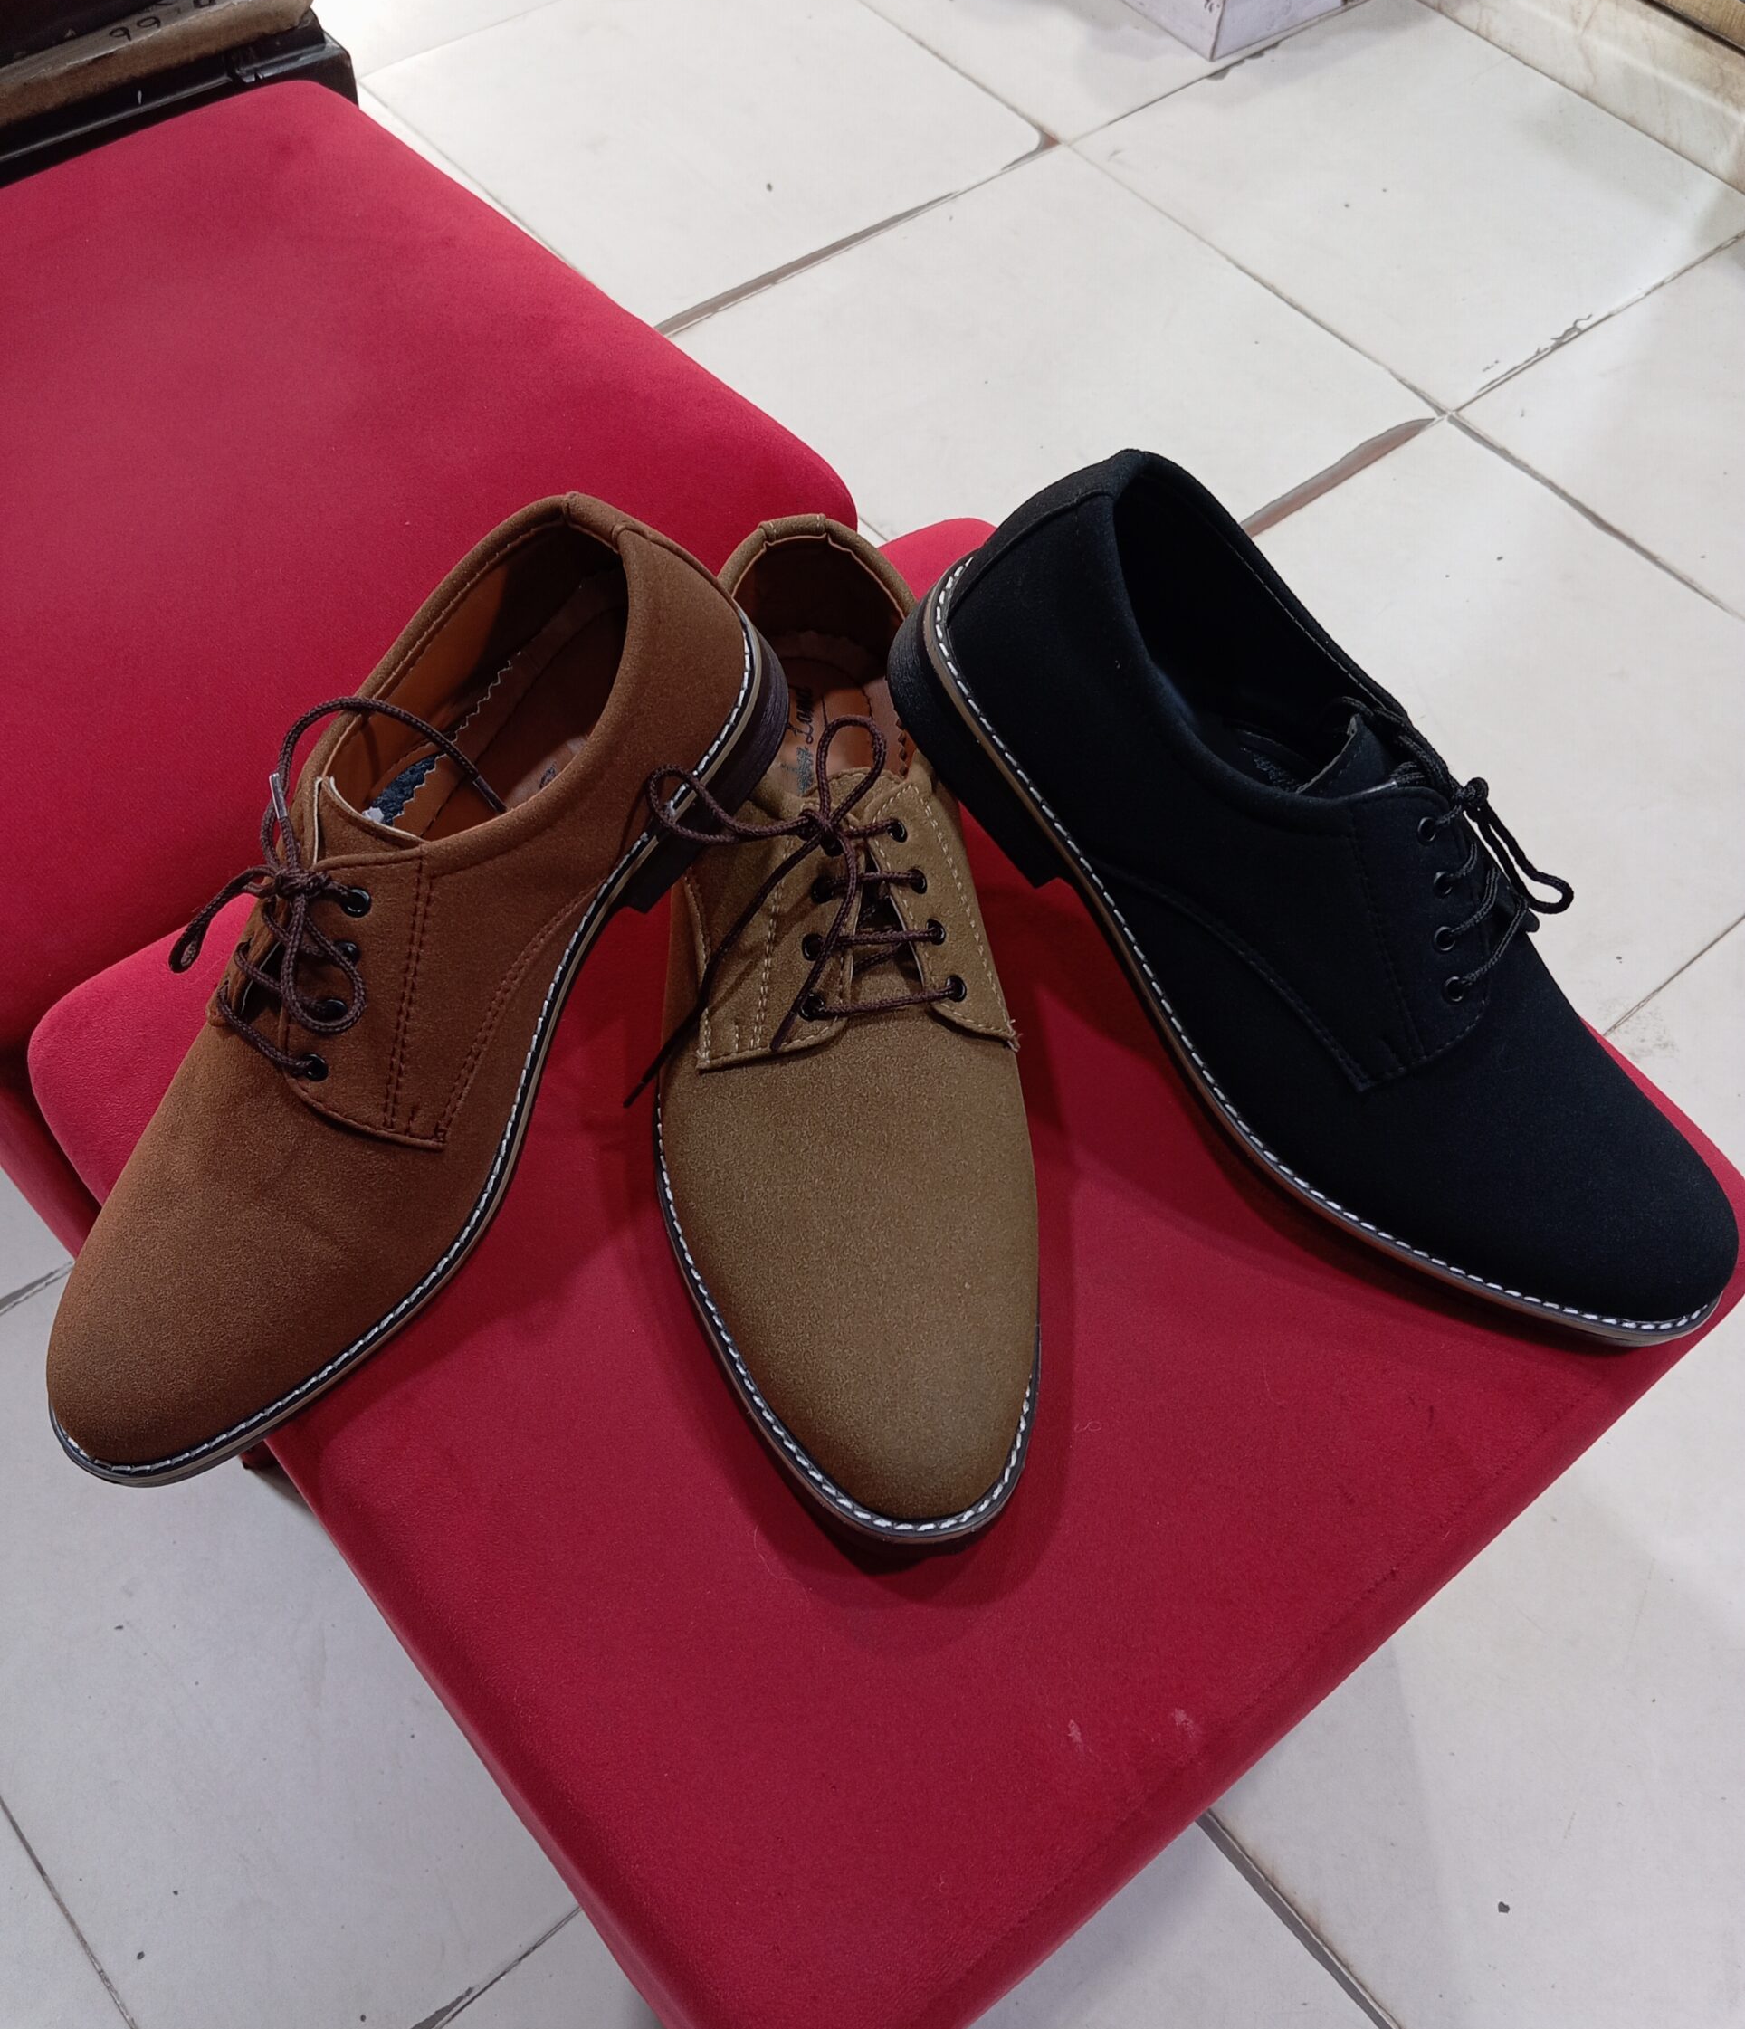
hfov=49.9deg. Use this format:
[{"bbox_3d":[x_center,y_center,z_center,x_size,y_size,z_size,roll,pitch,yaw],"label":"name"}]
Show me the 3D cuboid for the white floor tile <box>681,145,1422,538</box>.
[{"bbox_3d":[0.129,-0.453,1.344,0.396,0.010,0.396,-34,65,-22],"label":"white floor tile"}]

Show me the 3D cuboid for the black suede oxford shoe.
[{"bbox_3d":[0.138,-0.024,0.503,0.300,0.112,0.108,42,65,-2],"label":"black suede oxford shoe"}]

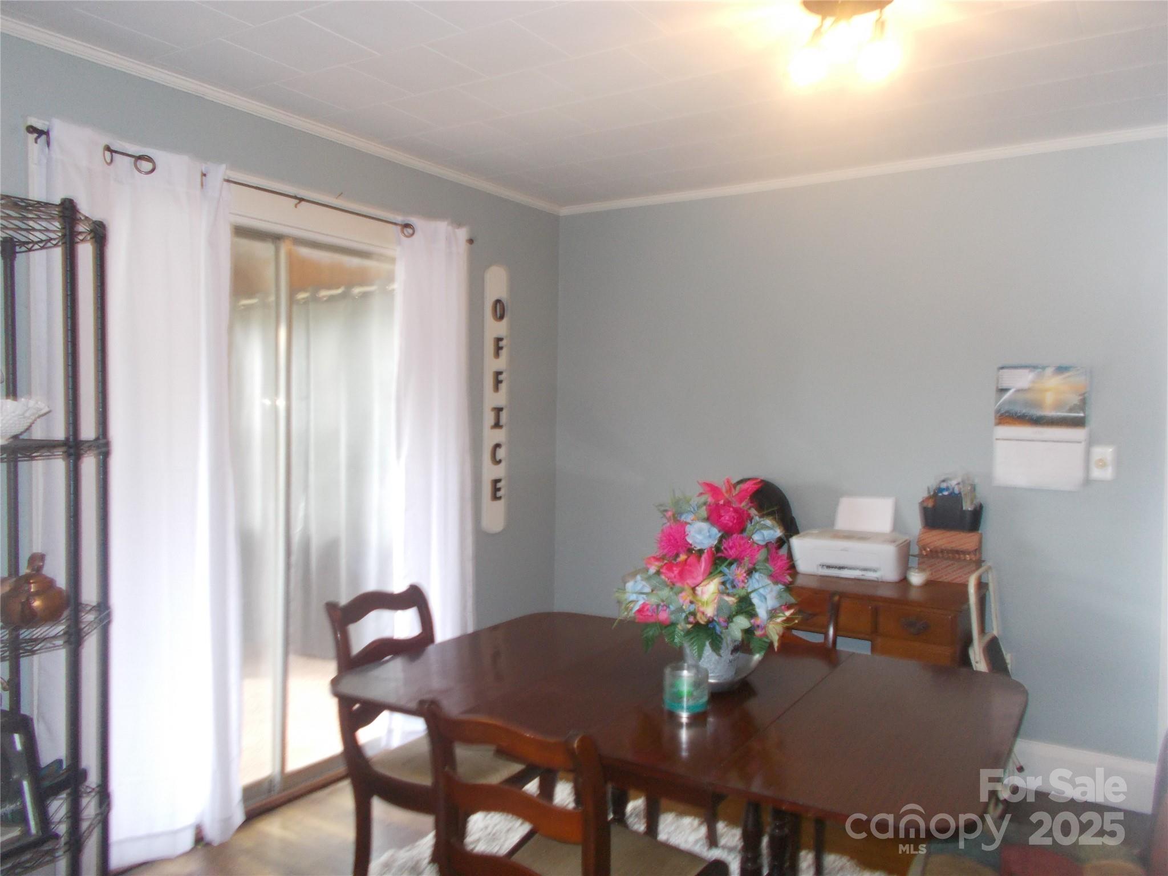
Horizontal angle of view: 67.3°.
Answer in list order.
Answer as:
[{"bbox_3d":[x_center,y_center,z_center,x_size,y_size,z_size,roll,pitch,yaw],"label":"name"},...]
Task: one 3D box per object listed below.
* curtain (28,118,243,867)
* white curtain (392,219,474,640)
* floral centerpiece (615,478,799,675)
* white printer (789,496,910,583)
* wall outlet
[{"bbox_3d":[-1.241,0.215,2.541,0.110,2.100,0.570,2,3,31],"label":"curtain"},{"bbox_3d":[-0.614,0.177,3.568,0.110,2.100,0.470,2,3,31],"label":"white curtain"},{"bbox_3d":[0.329,0.371,2.290,0.460,0.530,0.440,1,2,0],"label":"floral centerpiece"},{"bbox_3d":[1.099,0.394,3.579,0.430,0.300,0.300,2,3,31],"label":"white printer"},{"bbox_3d":[1.911,0.093,3.234,0.077,0.121,0.015,2,3,31],"label":"wall outlet"}]

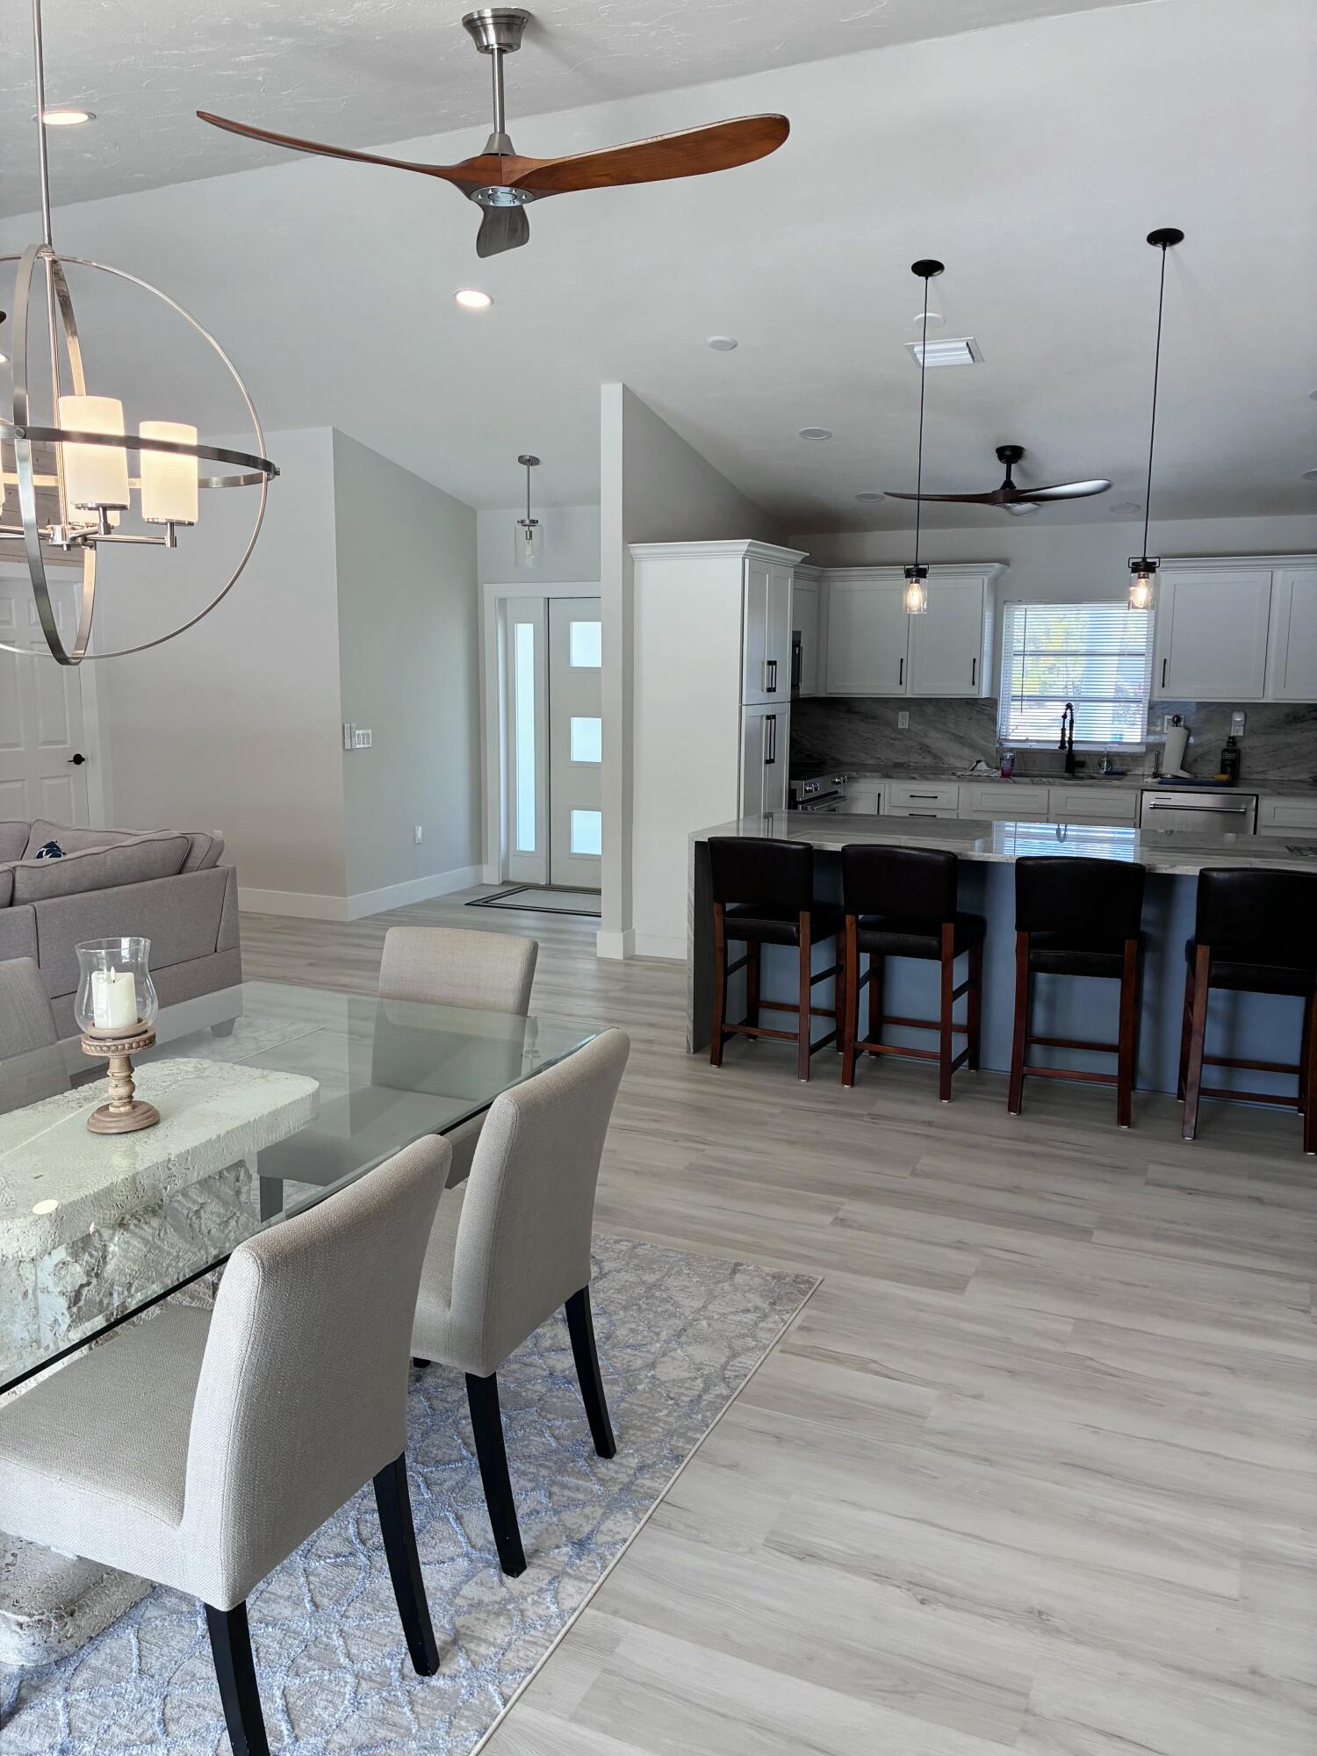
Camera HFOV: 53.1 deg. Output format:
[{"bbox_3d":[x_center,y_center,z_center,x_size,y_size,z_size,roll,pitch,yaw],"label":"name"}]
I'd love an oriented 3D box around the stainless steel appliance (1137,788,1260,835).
[{"bbox_3d":[3.171,-0.076,7.765,0.603,0.870,0.610,5,10,24],"label":"stainless steel appliance"}]

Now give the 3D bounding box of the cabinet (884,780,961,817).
[{"bbox_3d":[1.756,-0.189,8.437,0.478,0.885,0.620,5,10,24],"label":"cabinet"}]

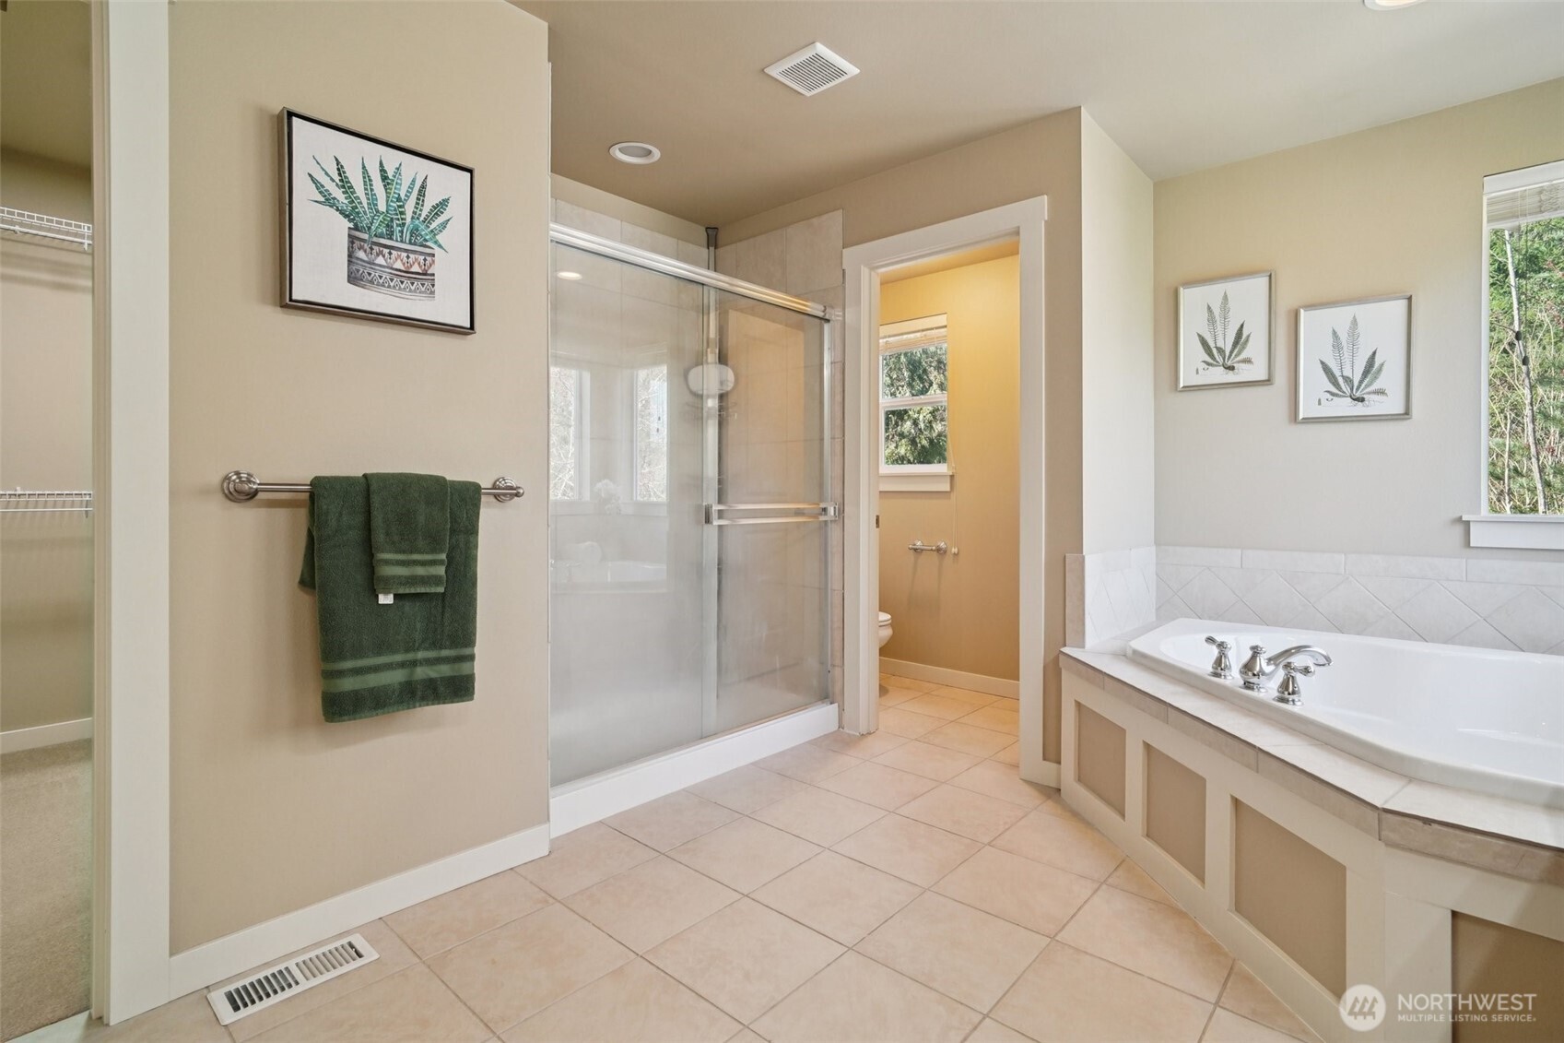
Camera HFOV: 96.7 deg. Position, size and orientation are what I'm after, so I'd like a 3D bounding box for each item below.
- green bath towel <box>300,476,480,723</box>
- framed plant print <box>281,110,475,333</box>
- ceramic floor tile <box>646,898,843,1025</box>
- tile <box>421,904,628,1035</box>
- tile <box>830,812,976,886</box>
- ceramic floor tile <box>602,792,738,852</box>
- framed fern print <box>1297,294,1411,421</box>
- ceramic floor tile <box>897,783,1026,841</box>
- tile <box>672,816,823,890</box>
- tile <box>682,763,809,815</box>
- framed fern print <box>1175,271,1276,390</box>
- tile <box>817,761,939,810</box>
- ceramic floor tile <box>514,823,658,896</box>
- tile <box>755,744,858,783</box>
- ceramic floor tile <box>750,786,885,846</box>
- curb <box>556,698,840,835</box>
[{"bbox_3d":[-0.961,0.184,1.741,0.085,0.578,0.405,0,1,42],"label":"green bath towel"},{"bbox_3d":[-0.992,-0.718,1.736,0.042,0.430,0.425,0,0,42],"label":"framed plant print"},{"bbox_3d":[-0.081,0.972,1.563,0.328,0.010,0.335,0,0,42],"label":"ceramic floor tile"},{"bbox_3d":[-0.571,1.004,1.592,0.338,0.010,0.338,0,1,42],"label":"tile"},{"bbox_3d":[0.384,0.998,2.122,0.338,0.010,0.338,0,1,42],"label":"tile"},{"bbox_3d":[-0.349,0.972,2.262,0.328,0.010,0.335,0,0,42],"label":"ceramic floor tile"},{"bbox_3d":[2.163,-0.603,2.636,0.338,0.450,0.022,0,1,42],"label":"framed fern print"},{"bbox_3d":[0.605,0.972,2.323,0.328,0.010,0.335,0,0,42],"label":"ceramic floor tile"},{"bbox_3d":[-0.113,1.025,2.149,0.336,0.010,0.336,0,0,42],"label":"tile"},{"bbox_3d":[-0.137,1.014,2.633,0.326,0.010,0.336,0,0,42],"label":"tile"},{"bbox_3d":[1.898,-0.808,2.980,0.347,0.447,0.022,0,0,42],"label":"framed fern print"},{"bbox_3d":[0.364,0.994,2.615,0.338,0.010,0.338,0,1,42],"label":"tile"},{"bbox_3d":[-0.577,0.972,2.009,0.328,0.010,0.335,0,0,42],"label":"ceramic floor tile"},{"bbox_3d":[0.105,1.006,2.889,0.326,0.010,0.336,0,0,42],"label":"tile"},{"bbox_3d":[0.126,0.997,2.354,0.338,0.010,0.338,0,1,42],"label":"ceramic floor tile"},{"bbox_3d":[-0.279,0.944,2.810,0.116,0.122,1.471,0,0,42],"label":"curb"}]

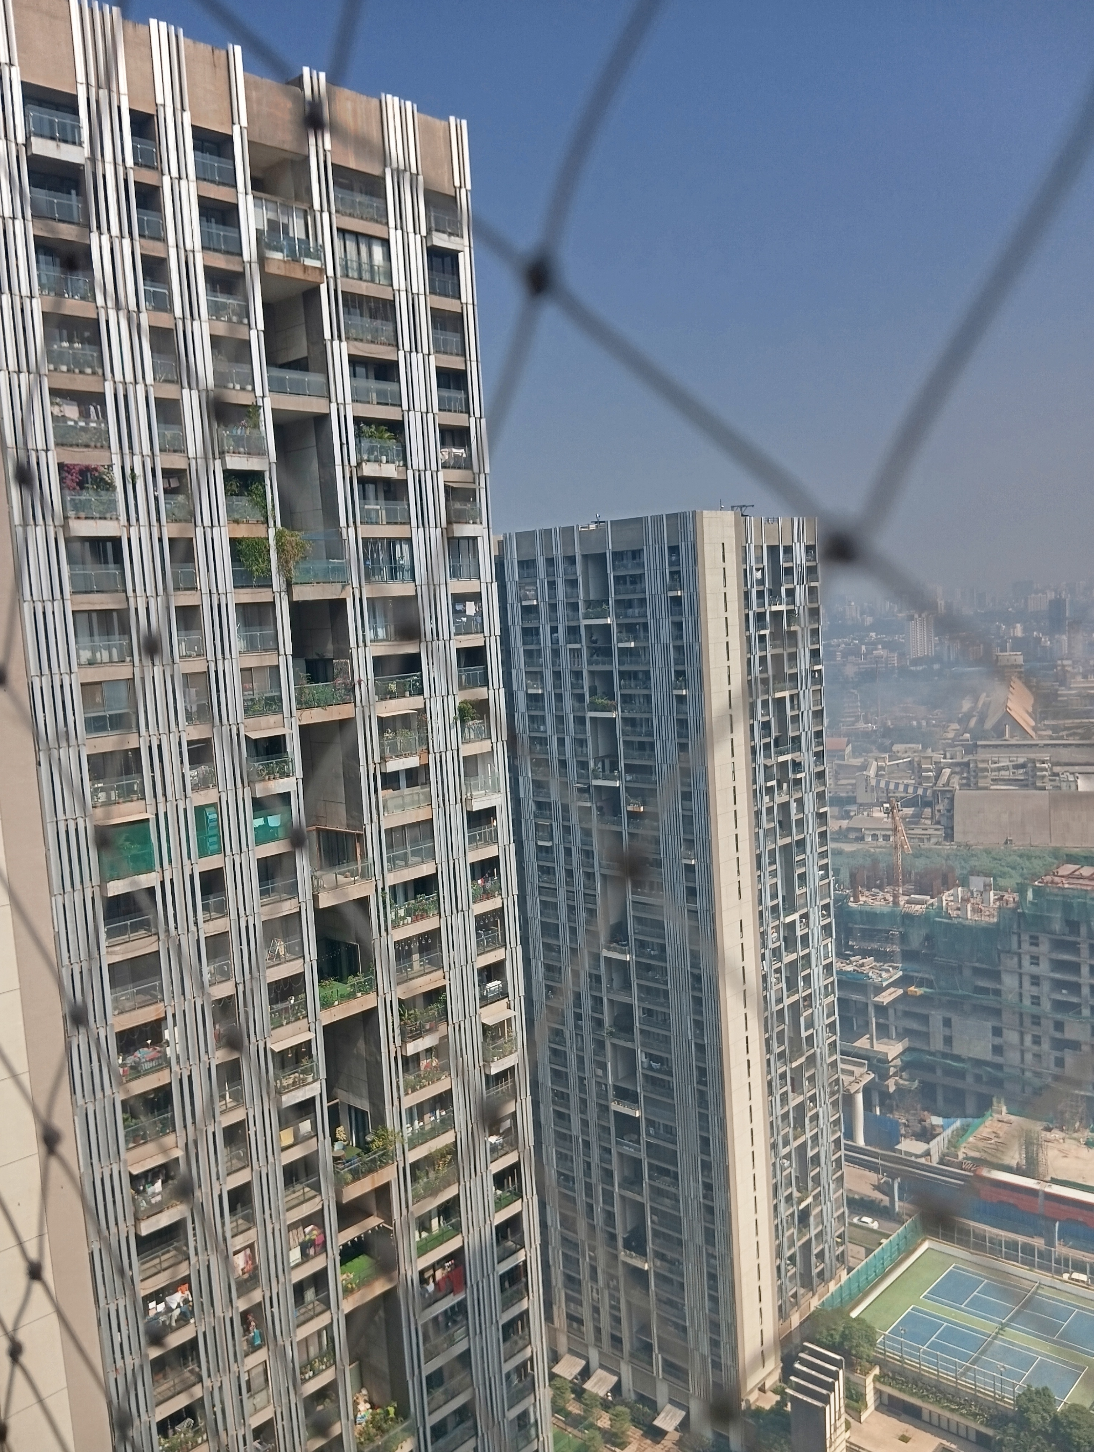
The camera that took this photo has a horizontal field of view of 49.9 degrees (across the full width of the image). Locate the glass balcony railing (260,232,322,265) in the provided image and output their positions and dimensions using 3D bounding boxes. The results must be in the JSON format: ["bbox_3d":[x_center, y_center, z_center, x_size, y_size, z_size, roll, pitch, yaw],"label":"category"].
[{"bbox_3d":[-11.991,-22.253,55.284,0.460,1.140,3.350,2,8,43],"label":"glass balcony railing"}]

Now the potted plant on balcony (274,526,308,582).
[{"bbox_3d":[-12.132,-8.123,55.512,1.050,2.500,1.600,2,8,43],"label":"potted plant on balcony"}]

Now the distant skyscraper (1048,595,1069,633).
[{"bbox_3d":[902.295,-189.800,2076.184,36.000,79.500,30.000,-1,6,24],"label":"distant skyscraper"}]

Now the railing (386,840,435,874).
[{"bbox_3d":[-7.146,6.805,61.751,0.150,1.140,3.250,2,8,43],"label":"railing"}]

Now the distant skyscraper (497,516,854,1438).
[{"bbox_3d":[20.809,30.535,167.626,34.270,117.114,36.356,2,8,43],"label":"distant skyscraper"}]

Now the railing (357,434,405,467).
[{"bbox_3d":[-8.273,-13.835,59.503,0.550,1.160,3.080,2,8,43],"label":"railing"}]

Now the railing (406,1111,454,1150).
[{"bbox_3d":[-6.238,21.651,63.156,0.150,1.160,3.270,2,8,43],"label":"railing"}]

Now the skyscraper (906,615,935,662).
[{"bbox_3d":[478.281,-105.501,1506.424,33.000,74.500,26.000,-2,6,18],"label":"skyscraper"}]

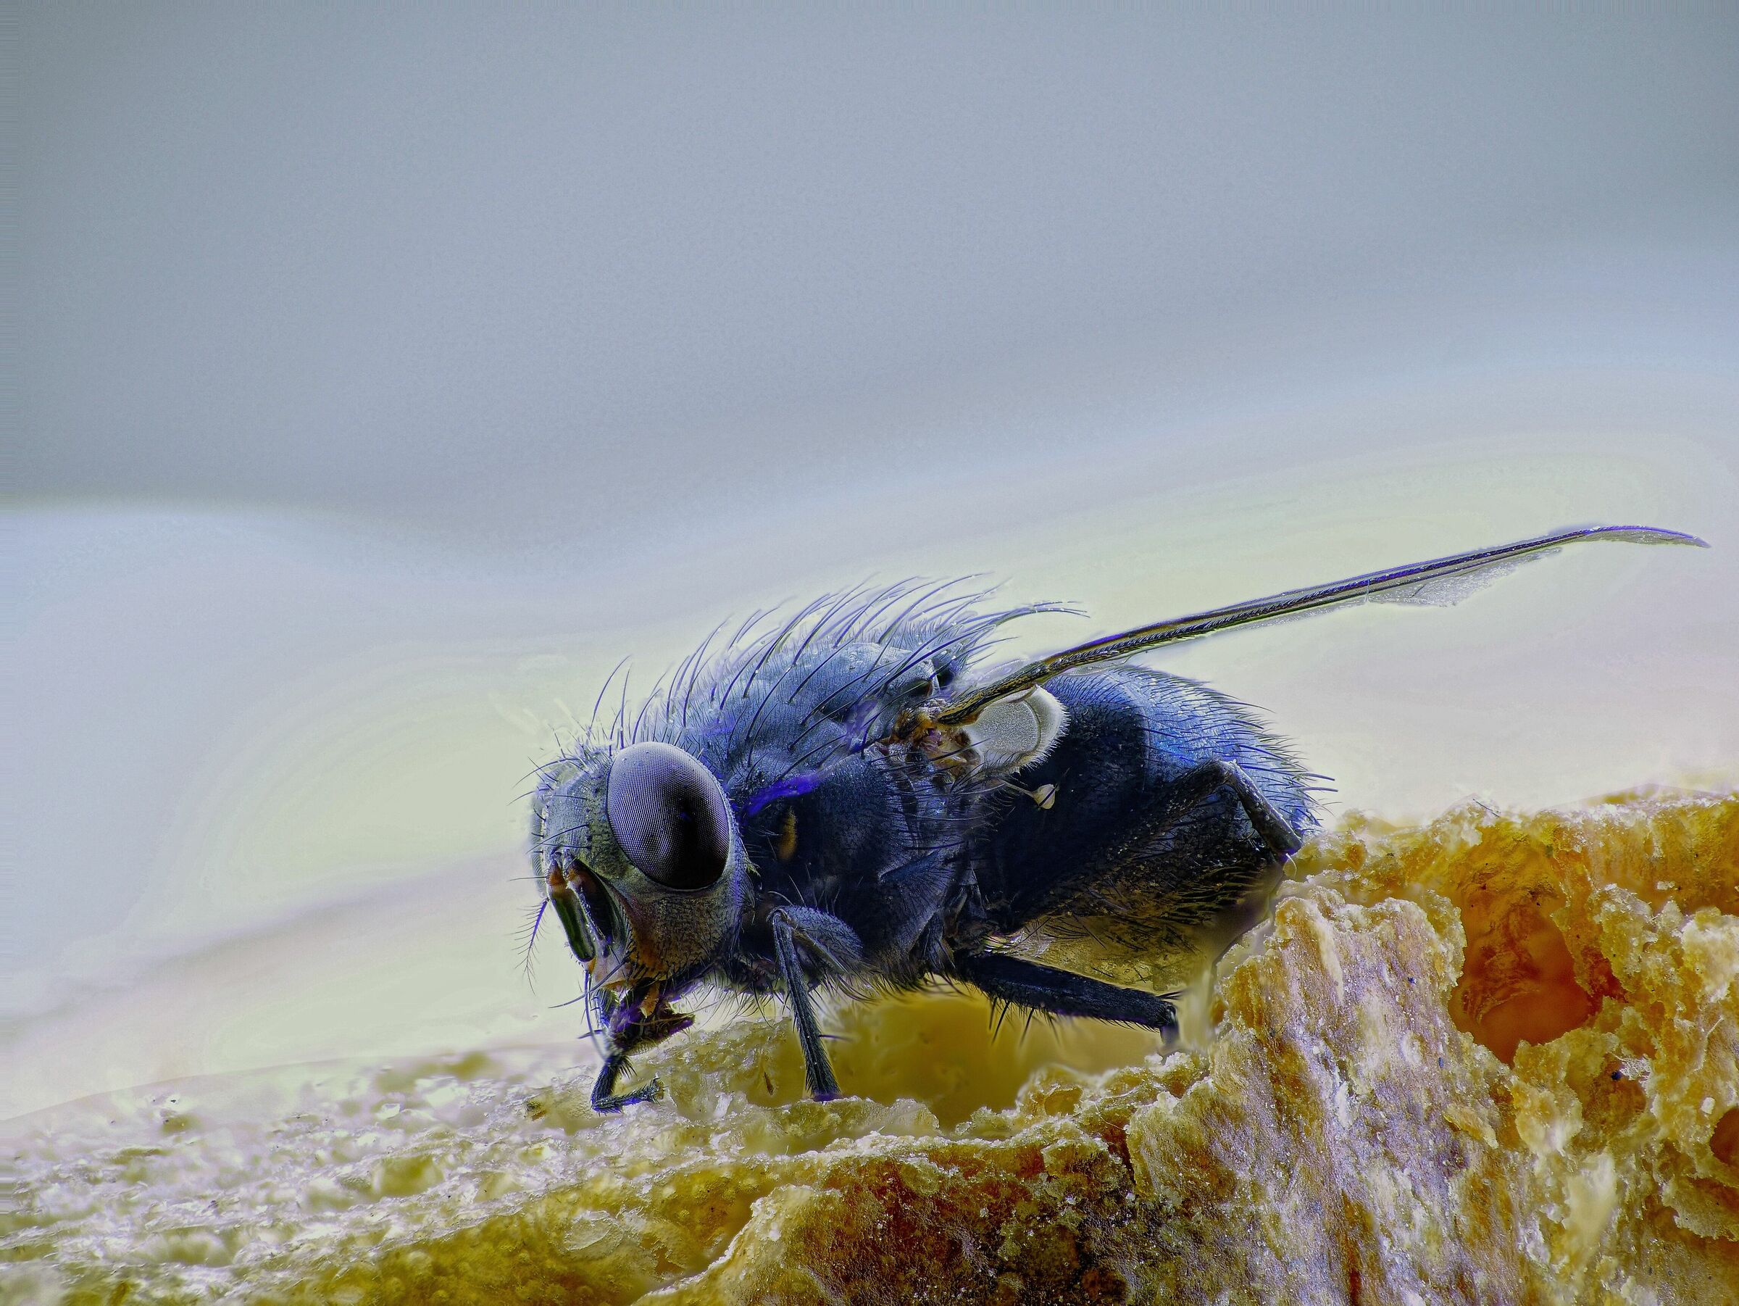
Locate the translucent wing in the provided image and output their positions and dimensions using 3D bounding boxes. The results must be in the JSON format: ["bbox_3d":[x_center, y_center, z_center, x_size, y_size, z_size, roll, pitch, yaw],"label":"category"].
[{"bbox_3d":[0.005,0.000,0.142,0.009,0.001,0.003,-14,-5,0],"label":"translucent wing"}]

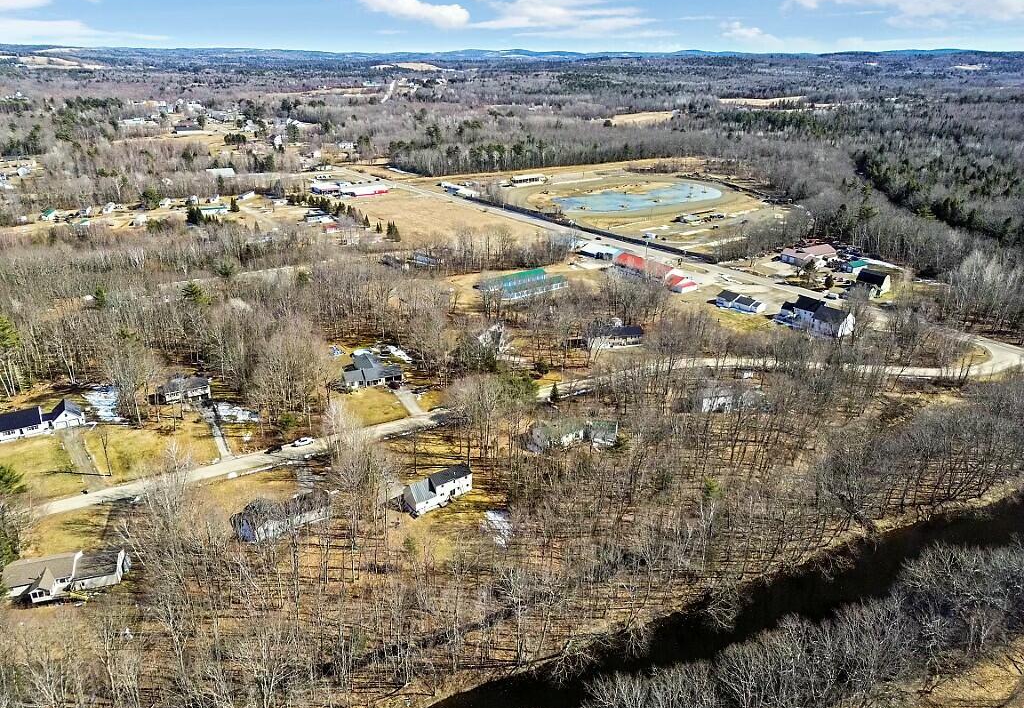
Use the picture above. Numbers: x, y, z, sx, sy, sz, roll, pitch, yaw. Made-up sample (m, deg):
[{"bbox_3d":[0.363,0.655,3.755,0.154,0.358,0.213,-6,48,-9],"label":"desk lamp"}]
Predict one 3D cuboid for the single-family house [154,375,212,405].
[{"bbox_3d":[-112.800,11.800,246.390,14.000,7.000,8.500,-8,24,-18],"label":"single-family house"}]

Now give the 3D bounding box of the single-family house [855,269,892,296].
[{"bbox_3d":[183.000,-35.820,358.170,9.000,8.000,13.000,-14,27,-30],"label":"single-family house"}]

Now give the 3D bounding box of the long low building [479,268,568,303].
[{"bbox_3d":[6.000,-37.310,366.230,39.000,4.500,26.000,-15,27,-31],"label":"long low building"}]

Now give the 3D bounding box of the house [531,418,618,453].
[{"bbox_3d":[19.000,23.840,219.460,24.500,5.700,10.000,-9,24,-20],"label":"house"}]

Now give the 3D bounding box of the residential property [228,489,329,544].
[{"bbox_3d":[-57.900,39.810,181.150,19.000,6.000,10.500,-13,26,-27],"label":"residential property"}]

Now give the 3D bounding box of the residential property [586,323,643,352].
[{"bbox_3d":[42.800,-6.940,291.130,20.500,6.800,9.500,-2,23,-6],"label":"residential property"}]

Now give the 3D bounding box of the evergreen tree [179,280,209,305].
[{"bbox_3d":[-149.000,-28.190,334.260,9.500,12.500,9.500,0,23,0],"label":"evergreen tree"}]

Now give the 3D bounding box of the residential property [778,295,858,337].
[{"bbox_3d":[134.800,-17.340,311.710,26.500,10.000,13.000,21,31,41],"label":"residential property"}]

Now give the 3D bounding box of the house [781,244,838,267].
[{"bbox_3d":[173.000,-57.410,412.020,29.000,6.000,16.000,-13,26,-28],"label":"house"}]

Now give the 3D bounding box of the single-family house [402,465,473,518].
[{"bbox_3d":[-20.100,34.730,191.160,17.600,7.600,8.000,-16,28,-34],"label":"single-family house"}]

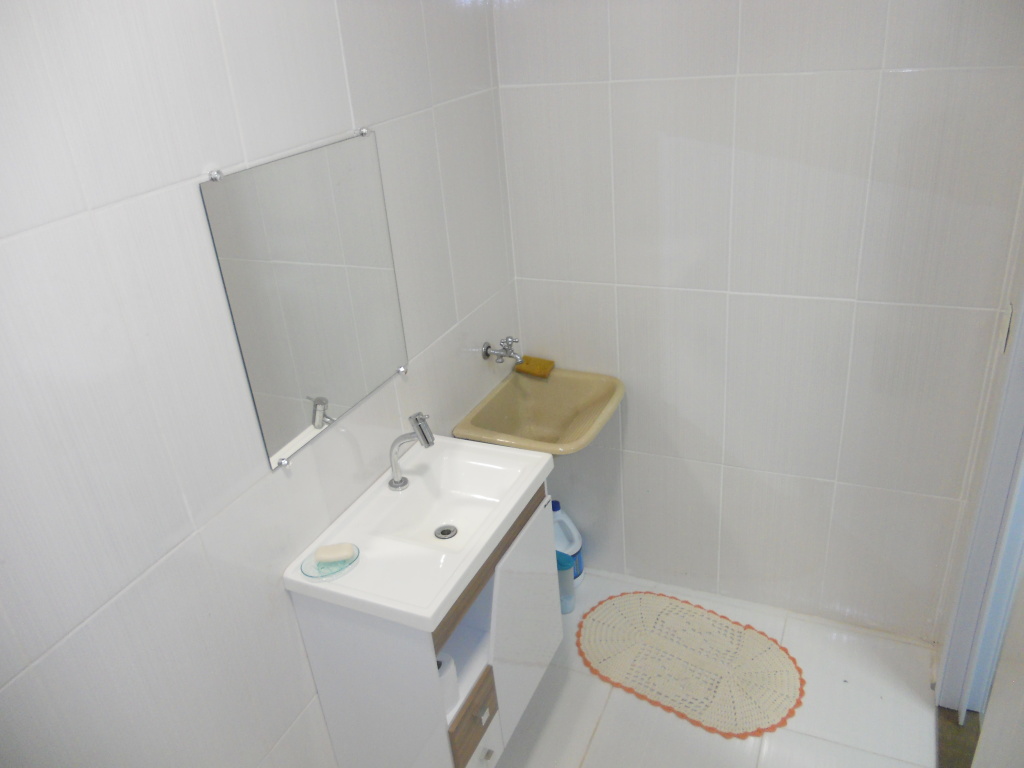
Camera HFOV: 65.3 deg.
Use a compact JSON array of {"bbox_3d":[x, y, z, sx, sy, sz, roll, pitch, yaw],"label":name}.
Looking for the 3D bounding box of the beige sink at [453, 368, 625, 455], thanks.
[{"bbox_3d":[0.109,0.172,2.409,0.380,0.240,0.495,7,28,24],"label":"beige sink"}]

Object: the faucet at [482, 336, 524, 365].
[{"bbox_3d":[-0.025,-0.103,2.352,0.120,0.090,0.062,7,28,24],"label":"faucet"}]

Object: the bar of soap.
[{"bbox_3d":[-0.364,0.349,1.653,0.080,0.026,0.046,-5,26,2],"label":"bar of soap"}]

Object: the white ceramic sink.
[{"bbox_3d":[-0.178,0.341,1.835,0.362,0.120,0.602,7,28,24],"label":"white ceramic sink"}]

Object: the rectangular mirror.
[{"bbox_3d":[-0.385,-0.191,1.646,0.015,0.553,0.520,7,28,24],"label":"rectangular mirror"}]

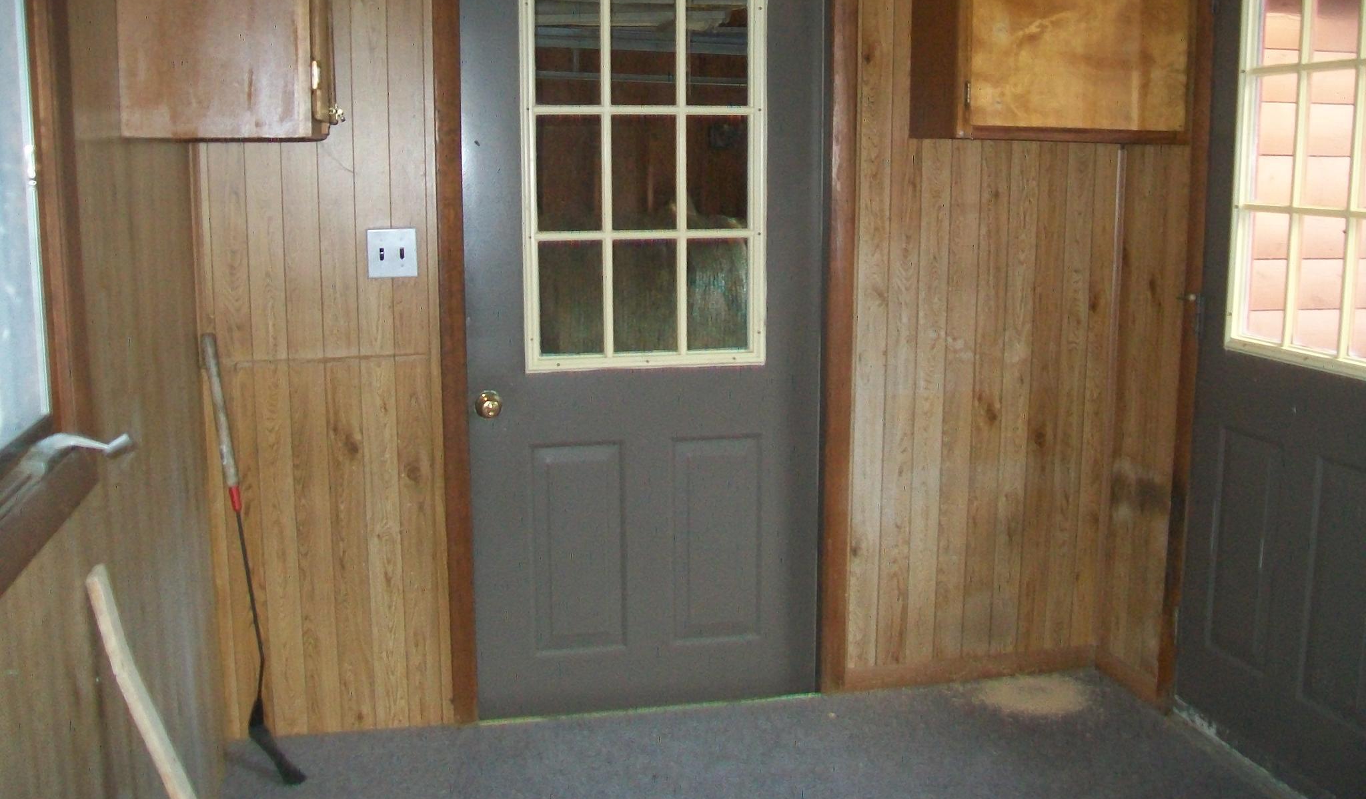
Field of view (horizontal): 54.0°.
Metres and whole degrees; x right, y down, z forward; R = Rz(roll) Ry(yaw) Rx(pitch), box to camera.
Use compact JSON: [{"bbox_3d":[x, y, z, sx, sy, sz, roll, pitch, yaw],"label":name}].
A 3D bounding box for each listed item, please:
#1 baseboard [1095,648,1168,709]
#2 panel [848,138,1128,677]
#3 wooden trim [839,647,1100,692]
[{"bbox_3d":[1.226,0.771,3.699,0.020,0.072,0.315,-2,9,-12],"label":"baseboard"},{"bbox_3d":[0.822,0.022,3.663,0.758,1.439,0.020,-2,9,-12],"label":"panel"},{"bbox_3d":[0.814,0.761,3.766,0.762,0.072,0.020,-2,9,-12],"label":"wooden trim"}]

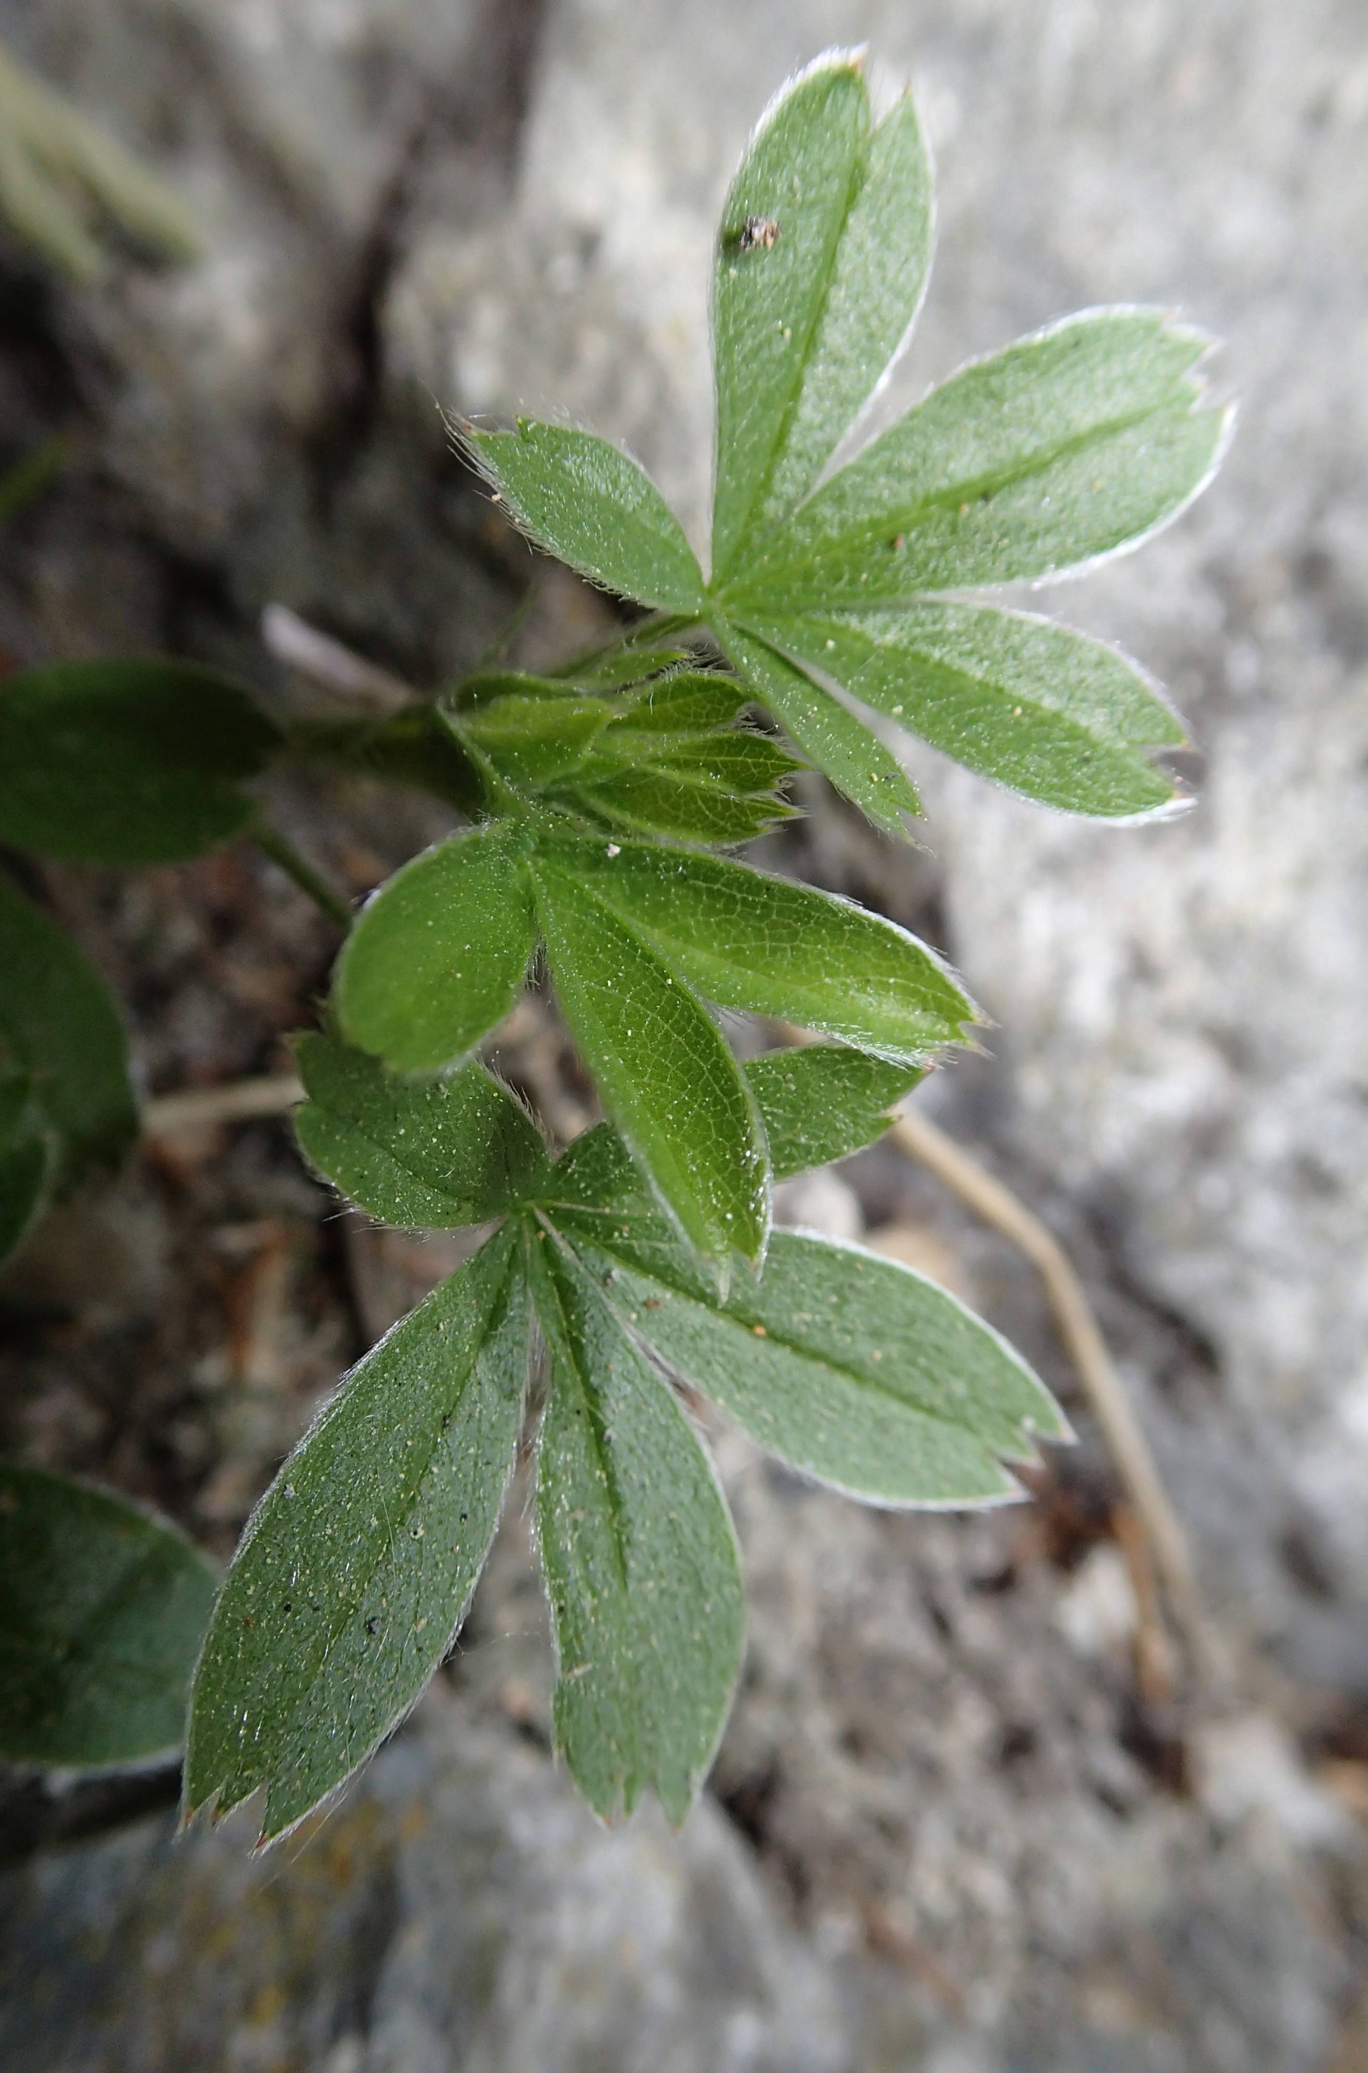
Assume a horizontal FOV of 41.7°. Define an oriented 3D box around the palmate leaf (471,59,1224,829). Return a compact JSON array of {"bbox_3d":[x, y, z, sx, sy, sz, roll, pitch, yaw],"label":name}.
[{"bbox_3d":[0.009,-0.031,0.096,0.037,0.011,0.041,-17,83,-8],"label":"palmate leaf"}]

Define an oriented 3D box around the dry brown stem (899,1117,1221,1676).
[{"bbox_3d":[0.025,0.022,0.116,0.007,0.042,0.005,-29,20,3],"label":"dry brown stem"}]

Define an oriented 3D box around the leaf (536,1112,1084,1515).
[{"bbox_3d":[0.007,0.017,0.100,0.030,0.006,0.012,24,78,2],"label":"leaf"}]

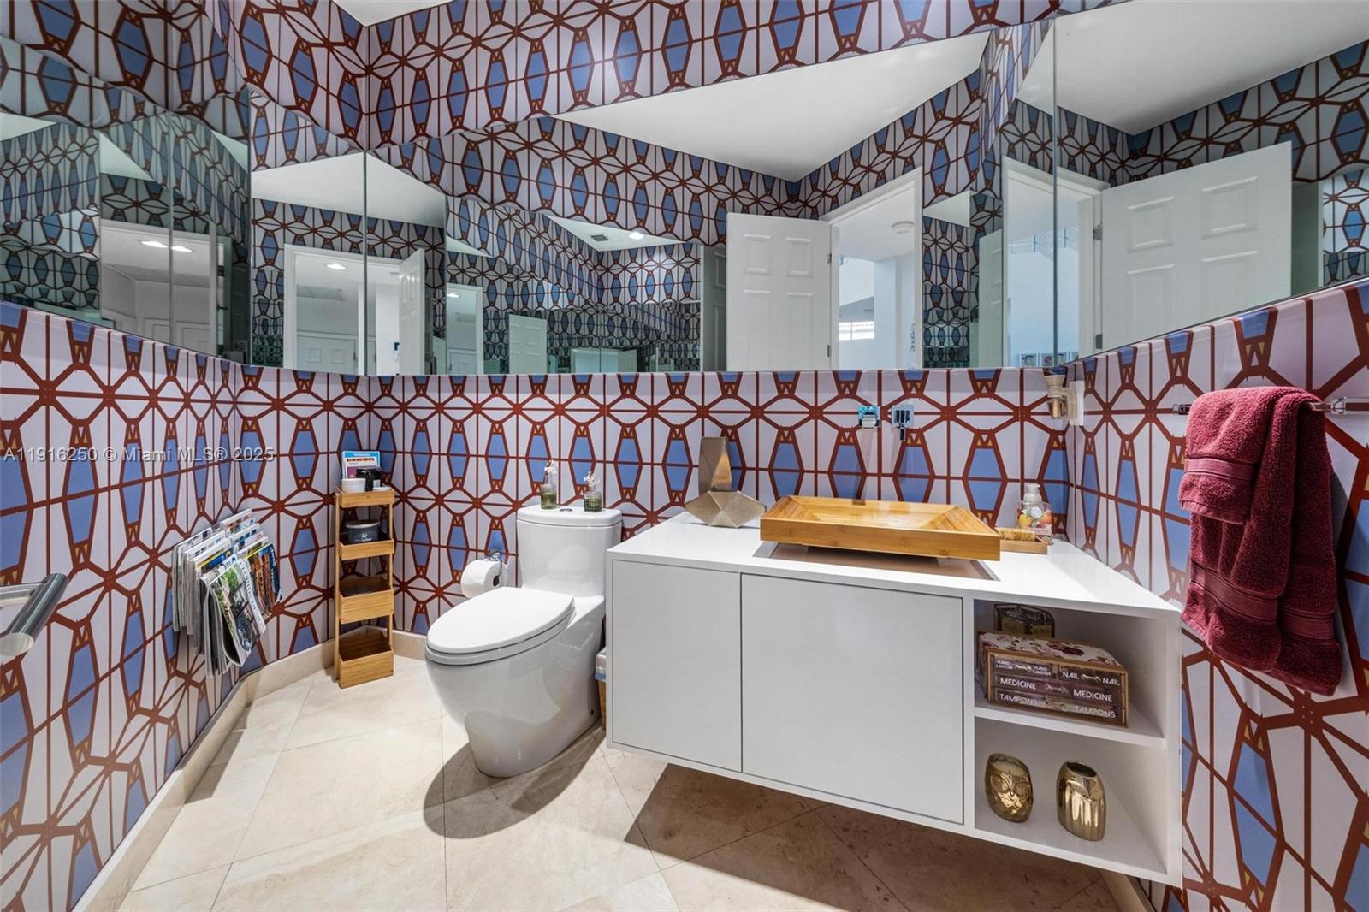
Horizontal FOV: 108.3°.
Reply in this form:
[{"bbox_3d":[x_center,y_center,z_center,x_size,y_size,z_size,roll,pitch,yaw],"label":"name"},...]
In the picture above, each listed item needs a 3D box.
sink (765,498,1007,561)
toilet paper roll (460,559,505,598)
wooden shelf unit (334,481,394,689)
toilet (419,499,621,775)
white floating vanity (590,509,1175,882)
[{"bbox_3d":[0.495,0.181,1.337,0.520,0.065,0.405,1,2,19],"label":"sink"},{"bbox_3d":[-0.799,0.500,1.983,0.105,0.148,0.148,1,2,19],"label":"toilet paper roll"},{"bbox_3d":[-1.348,0.528,2.075,0.190,0.765,0.210,-1,3,-41],"label":"wooden shelf unit"},{"bbox_3d":[-0.525,0.589,1.626,0.380,0.725,0.680,1,2,19],"label":"toilet"},{"bbox_3d":[0.444,0.505,1.360,1.180,0.503,0.564,1,3,20],"label":"white floating vanity"}]

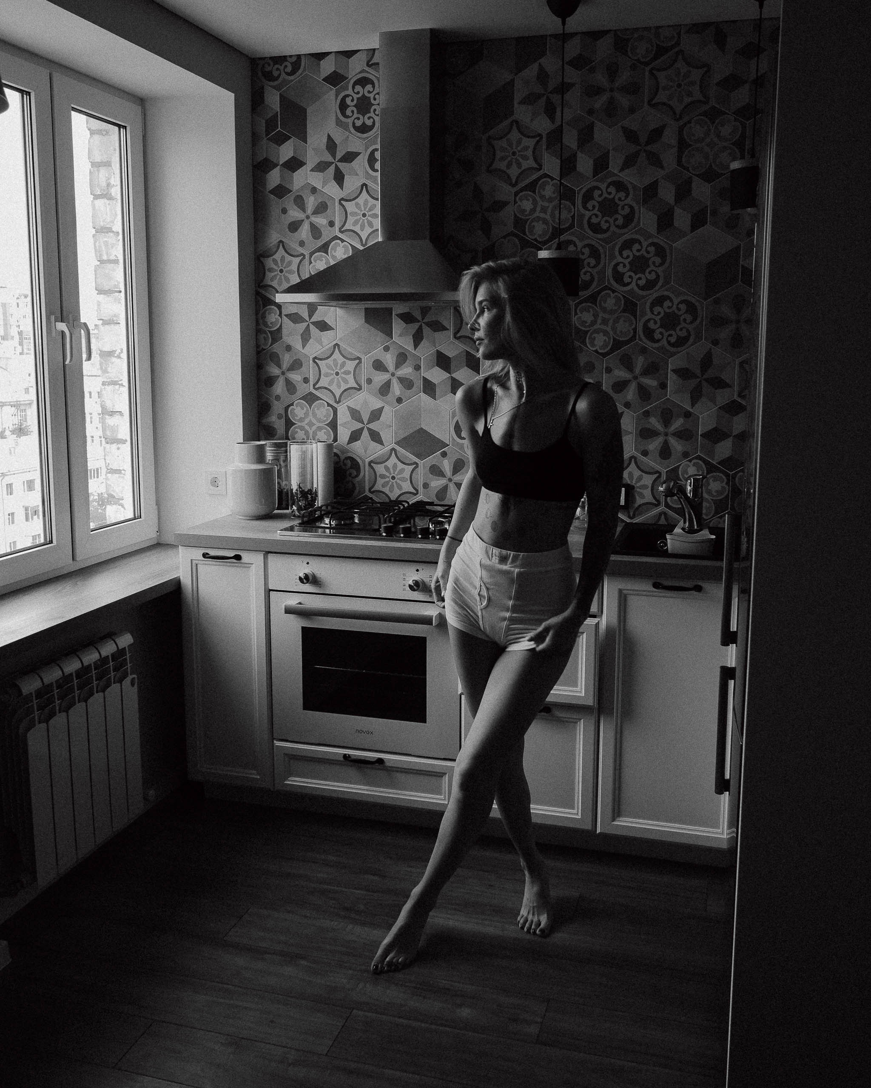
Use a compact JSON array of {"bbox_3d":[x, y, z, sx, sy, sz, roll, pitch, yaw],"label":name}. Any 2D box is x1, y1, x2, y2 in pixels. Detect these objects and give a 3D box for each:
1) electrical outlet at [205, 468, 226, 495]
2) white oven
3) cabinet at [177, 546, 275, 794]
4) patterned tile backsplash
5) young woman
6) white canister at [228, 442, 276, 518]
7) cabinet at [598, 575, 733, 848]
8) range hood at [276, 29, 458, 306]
[{"bbox_3d":[-0.792,-0.221,3.476,0.082,0.084,0.015,3,9,16],"label":"electrical outlet"},{"bbox_3d":[-0.149,0.303,3.135,0.598,0.593,0.570,3,9,16],"label":"white oven"},{"bbox_3d":[-0.576,0.355,3.303,0.305,0.762,0.564,3,9,16],"label":"cabinet"},{"bbox_3d":[0.197,-0.865,3.240,1.755,1.560,0.020,3,9,16],"label":"patterned tile backsplash"},{"bbox_3d":[0.158,0.150,2.311,0.480,1.640,0.640,5,9,28],"label":"young woman"},{"bbox_3d":[-0.630,-0.220,3.343,0.162,0.256,0.162,0,8,0],"label":"white canister"},{"bbox_3d":[0.729,0.427,2.938,0.385,0.748,0.564,3,9,16],"label":"cabinet"},{"bbox_3d":[-0.120,-1.182,3.028,0.600,0.867,0.491,3,9,16],"label":"range hood"}]

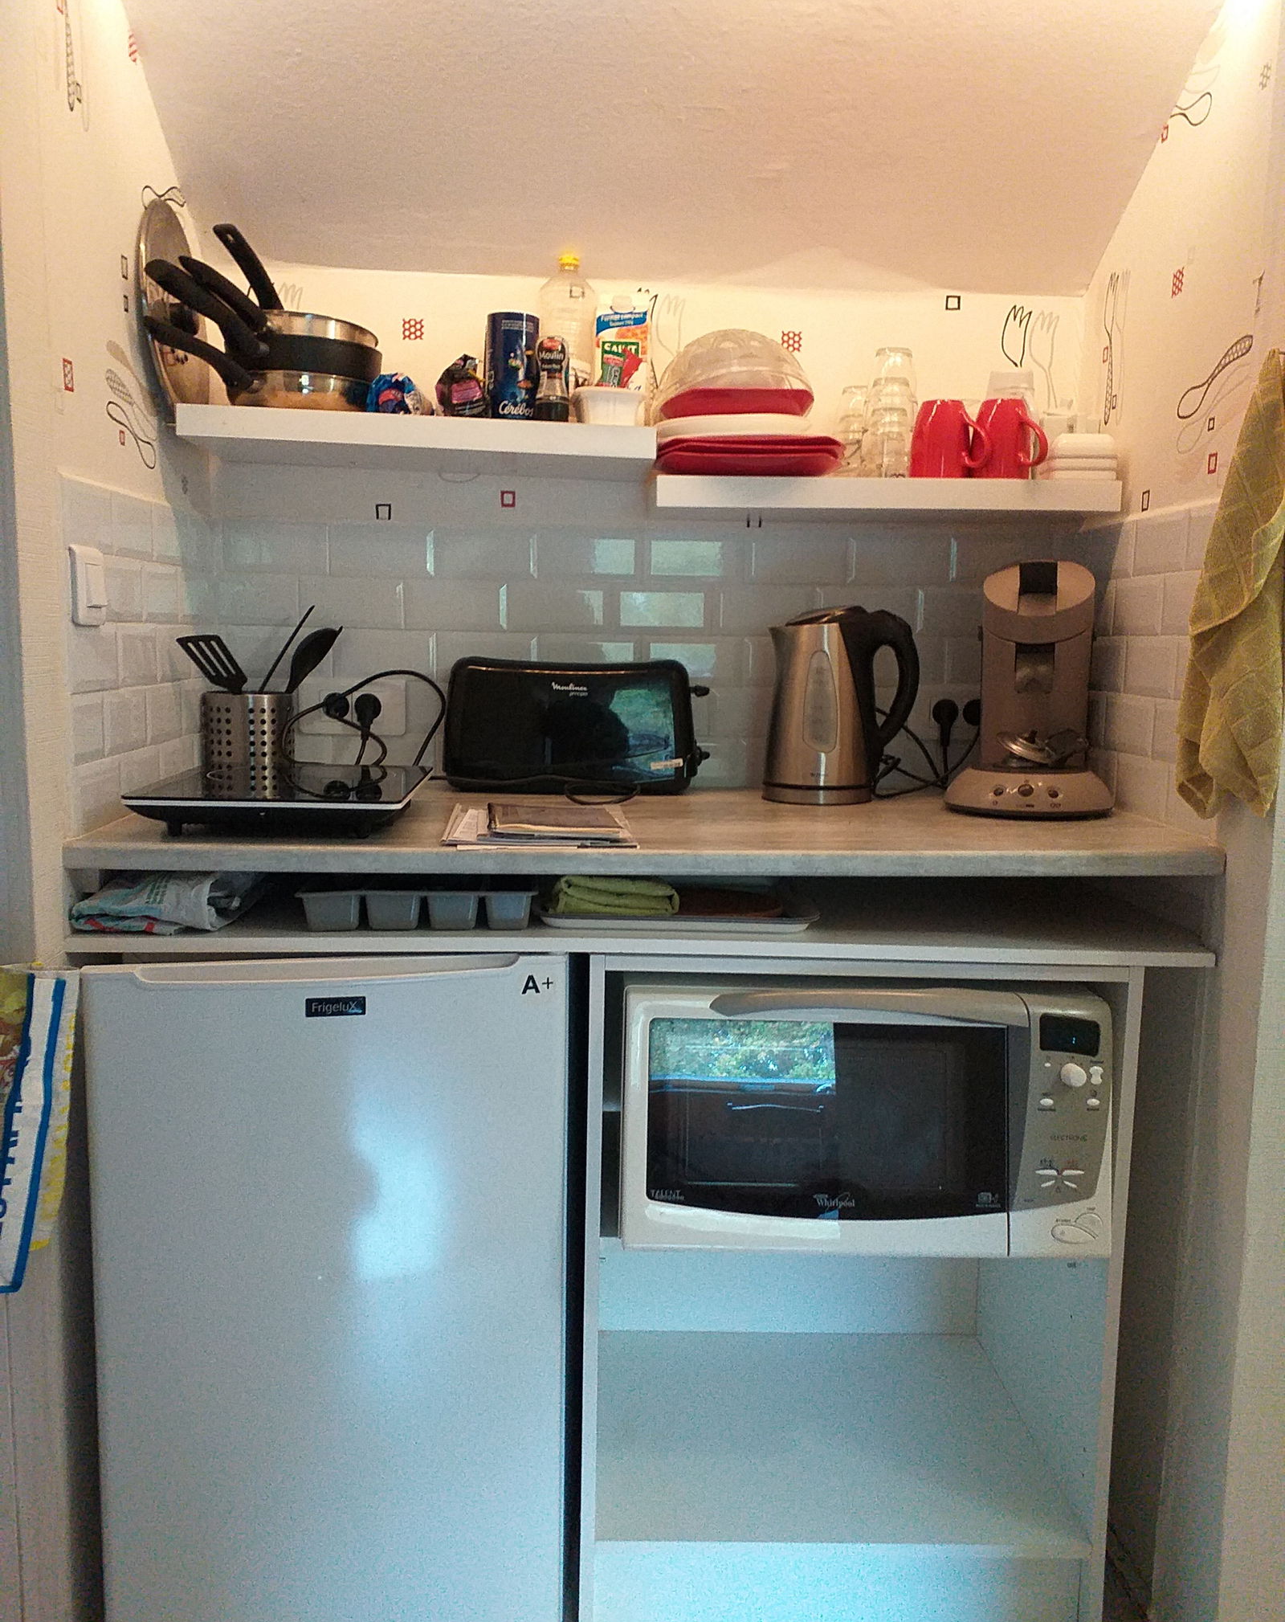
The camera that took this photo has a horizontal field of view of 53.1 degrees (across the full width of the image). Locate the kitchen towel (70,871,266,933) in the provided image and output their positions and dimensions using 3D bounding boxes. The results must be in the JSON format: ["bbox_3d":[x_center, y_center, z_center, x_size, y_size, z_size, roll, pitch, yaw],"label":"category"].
[{"bbox_3d":[-0.535,0.082,1.492,0.160,0.067,0.250,0,7,-3],"label":"kitchen towel"}]

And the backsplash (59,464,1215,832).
[{"bbox_3d":[0.016,-0.193,1.638,1.252,0.380,0.552,0,7,-3],"label":"backsplash"}]

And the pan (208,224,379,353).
[{"bbox_3d":[-0.451,-0.635,1.637,0.184,0.127,0.289,3,8,17],"label":"pan"}]

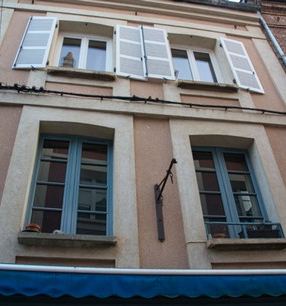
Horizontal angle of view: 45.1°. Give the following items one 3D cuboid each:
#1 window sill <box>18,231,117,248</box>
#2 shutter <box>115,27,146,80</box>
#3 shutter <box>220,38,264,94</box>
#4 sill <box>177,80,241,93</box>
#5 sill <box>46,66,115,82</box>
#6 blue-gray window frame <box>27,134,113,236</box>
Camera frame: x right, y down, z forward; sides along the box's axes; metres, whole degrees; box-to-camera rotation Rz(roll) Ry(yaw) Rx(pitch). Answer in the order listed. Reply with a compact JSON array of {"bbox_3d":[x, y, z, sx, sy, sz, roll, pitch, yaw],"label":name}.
[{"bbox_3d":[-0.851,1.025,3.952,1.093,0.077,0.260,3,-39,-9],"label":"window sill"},{"bbox_3d":[-0.235,-1.915,6.489,0.512,1.609,0.045,3,-39,-9],"label":"shutter"},{"bbox_3d":[1.928,-1.758,6.793,0.493,1.655,0.050,0,-39,-4],"label":"shutter"},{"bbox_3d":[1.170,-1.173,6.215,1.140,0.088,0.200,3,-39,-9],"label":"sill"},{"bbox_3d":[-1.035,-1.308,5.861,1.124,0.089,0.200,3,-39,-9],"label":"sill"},{"bbox_3d":[-0.959,0.450,4.815,1.109,1.763,0.090,3,-39,-9],"label":"blue-gray window frame"}]

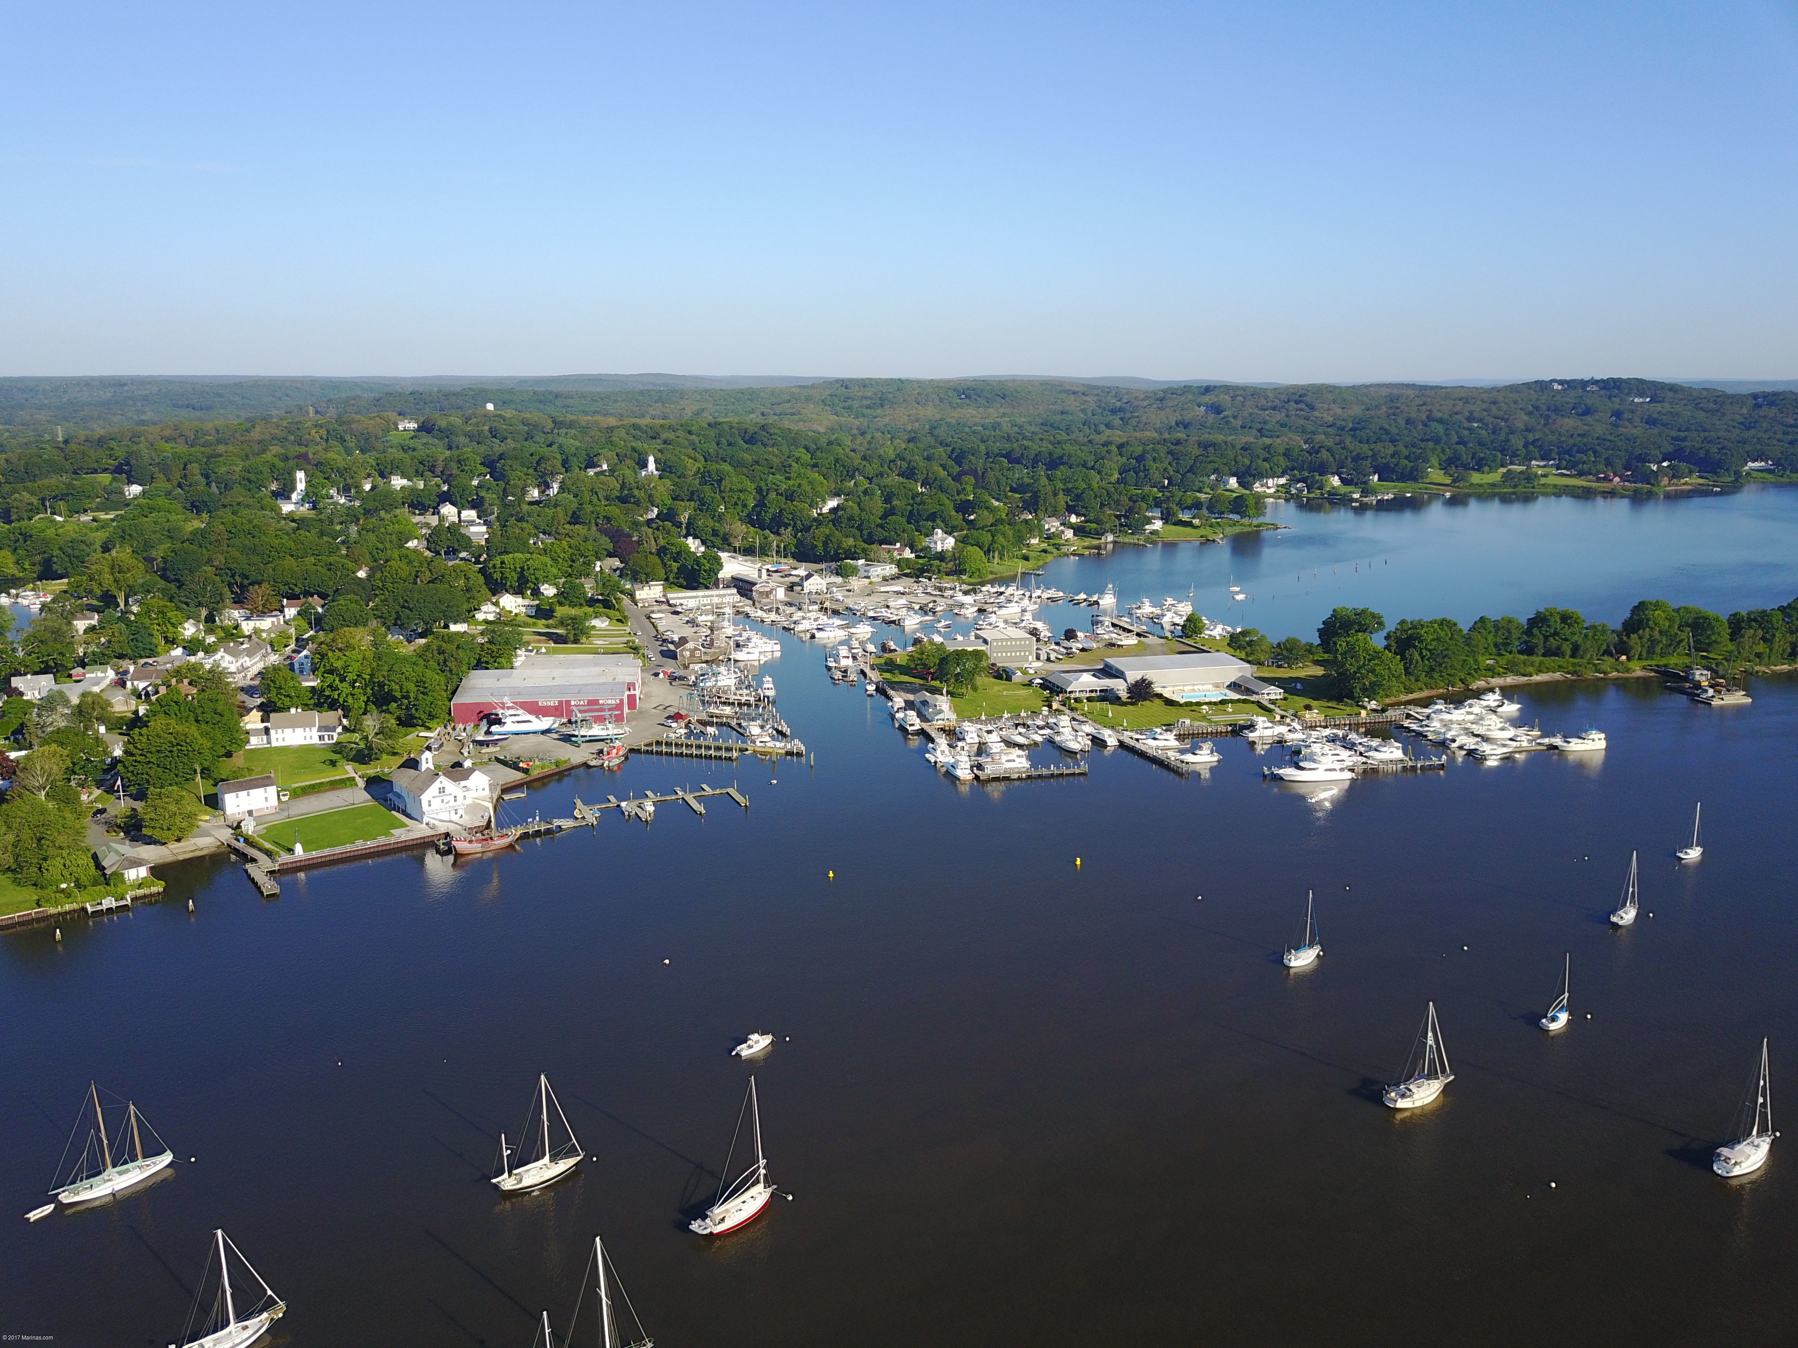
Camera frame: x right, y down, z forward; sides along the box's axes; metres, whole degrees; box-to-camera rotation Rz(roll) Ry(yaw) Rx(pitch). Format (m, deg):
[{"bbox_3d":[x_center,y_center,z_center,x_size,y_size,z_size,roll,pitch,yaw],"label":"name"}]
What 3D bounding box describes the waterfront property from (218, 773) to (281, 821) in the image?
[{"bbox_3d":[-157.860,29.400,327.870,11.600,9.000,8.200,-9,15,-36],"label":"waterfront property"}]

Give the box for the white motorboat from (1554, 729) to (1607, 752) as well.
[{"bbox_3d":[201.950,18.990,400.000,14.400,5.900,4.500,-1,12,-7],"label":"white motorboat"}]

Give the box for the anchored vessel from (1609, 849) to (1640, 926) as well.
[{"bbox_3d":[137.940,40.169,254.907,8.500,13.600,2.800,-9,15,-35],"label":"anchored vessel"}]

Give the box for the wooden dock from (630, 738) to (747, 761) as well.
[{"bbox_3d":[-60.710,21.470,391.940,32.500,3.100,9.500,3,12,14],"label":"wooden dock"}]

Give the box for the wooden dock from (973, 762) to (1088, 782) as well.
[{"bbox_3d":[34.331,24.998,349.400,29.000,2.800,3.000,-3,13,-14],"label":"wooden dock"}]

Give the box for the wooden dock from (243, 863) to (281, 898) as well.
[{"bbox_3d":[-136.070,44.060,288.460,2.800,2.000,19.000,-9,15,-35],"label":"wooden dock"}]

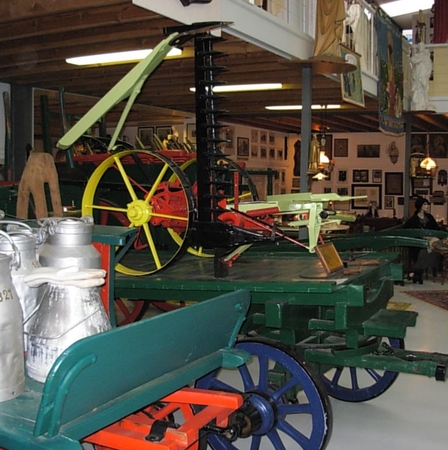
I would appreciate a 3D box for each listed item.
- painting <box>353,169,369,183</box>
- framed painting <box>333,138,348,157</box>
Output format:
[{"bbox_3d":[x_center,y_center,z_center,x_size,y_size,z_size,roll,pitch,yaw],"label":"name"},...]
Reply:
[{"bbox_3d":[3.448,-1.221,16.550,0.382,0.317,0.040,2,5,15],"label":"painting"},{"bbox_3d":[2.978,-1.946,16.700,0.348,0.459,0.040,2,5,15],"label":"framed painting"}]

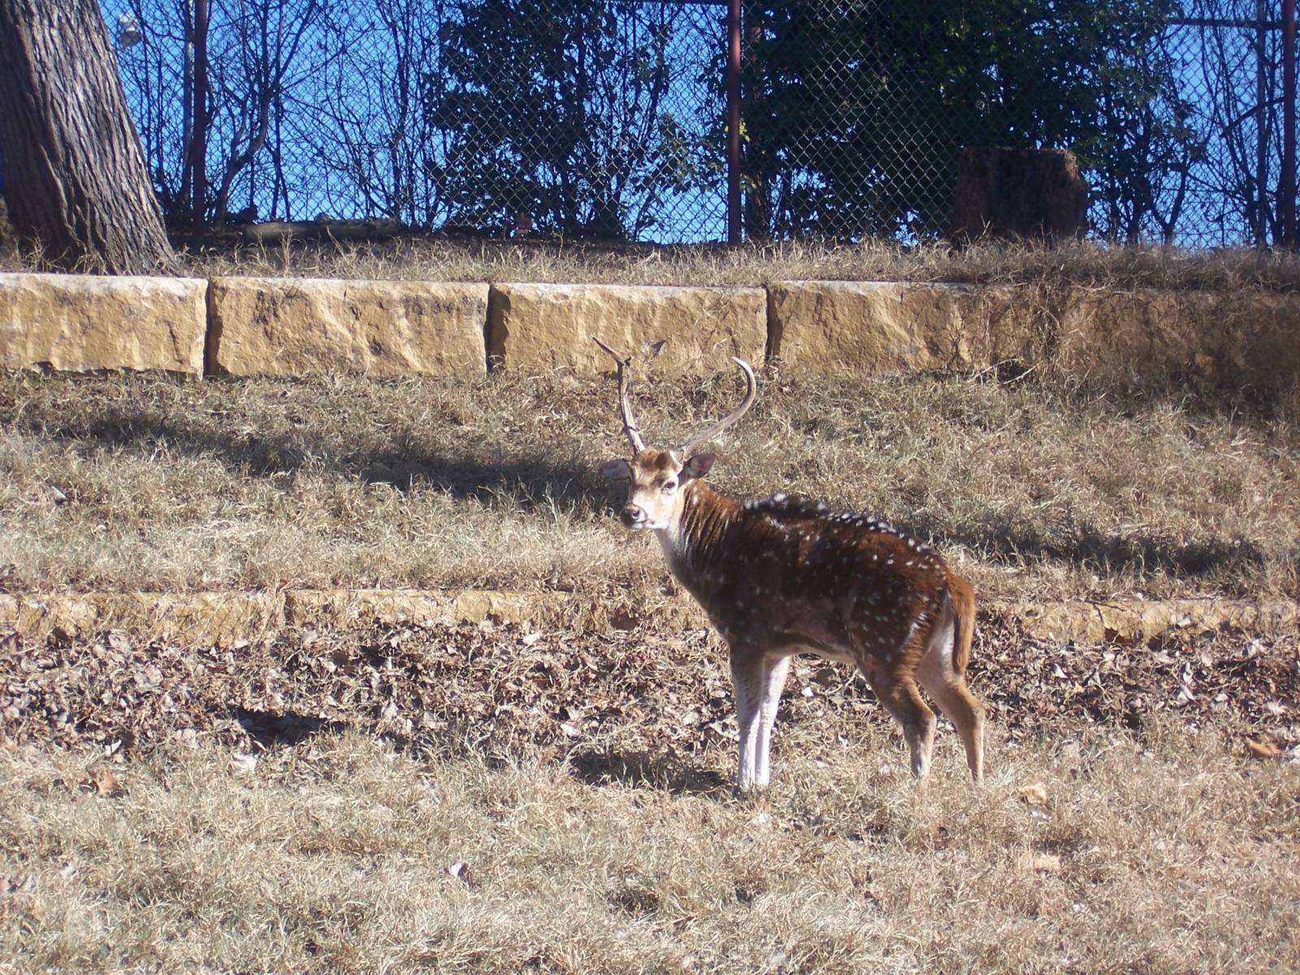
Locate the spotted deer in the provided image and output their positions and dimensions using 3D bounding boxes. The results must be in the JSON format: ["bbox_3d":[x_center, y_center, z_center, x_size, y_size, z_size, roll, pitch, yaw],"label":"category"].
[{"bbox_3d":[0.400,0.225,14.600,1.280,1.310,0.420,3,6,33],"label":"spotted deer"}]

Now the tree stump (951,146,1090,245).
[{"bbox_3d":[1.700,-1.320,22.800,0.620,0.470,0.500,0,5,0],"label":"tree stump"}]

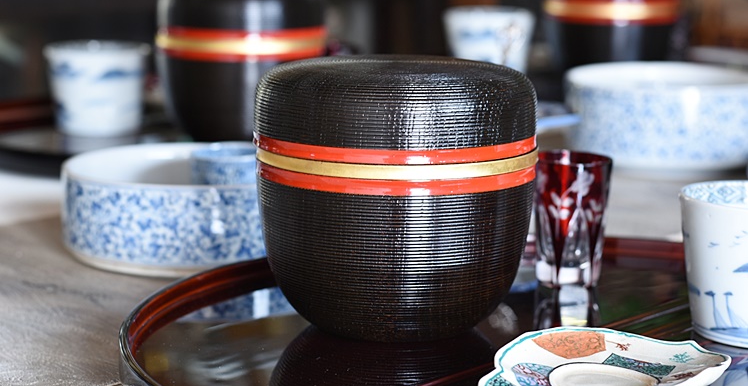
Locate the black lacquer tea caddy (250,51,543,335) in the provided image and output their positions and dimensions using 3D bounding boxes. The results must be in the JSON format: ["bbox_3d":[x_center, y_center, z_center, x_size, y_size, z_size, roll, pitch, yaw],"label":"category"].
[{"bbox_3d":[0.011,0.001,0.706,0.128,0.119,0.128,0,11,0],"label":"black lacquer tea caddy"}]

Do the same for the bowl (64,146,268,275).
[{"bbox_3d":[-0.099,0.007,0.895,0.154,0.051,0.154,0,11,0],"label":"bowl"}]

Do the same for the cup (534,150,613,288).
[{"bbox_3d":[0.098,0.012,0.792,0.043,0.064,0.043,0,11,0],"label":"cup"}]

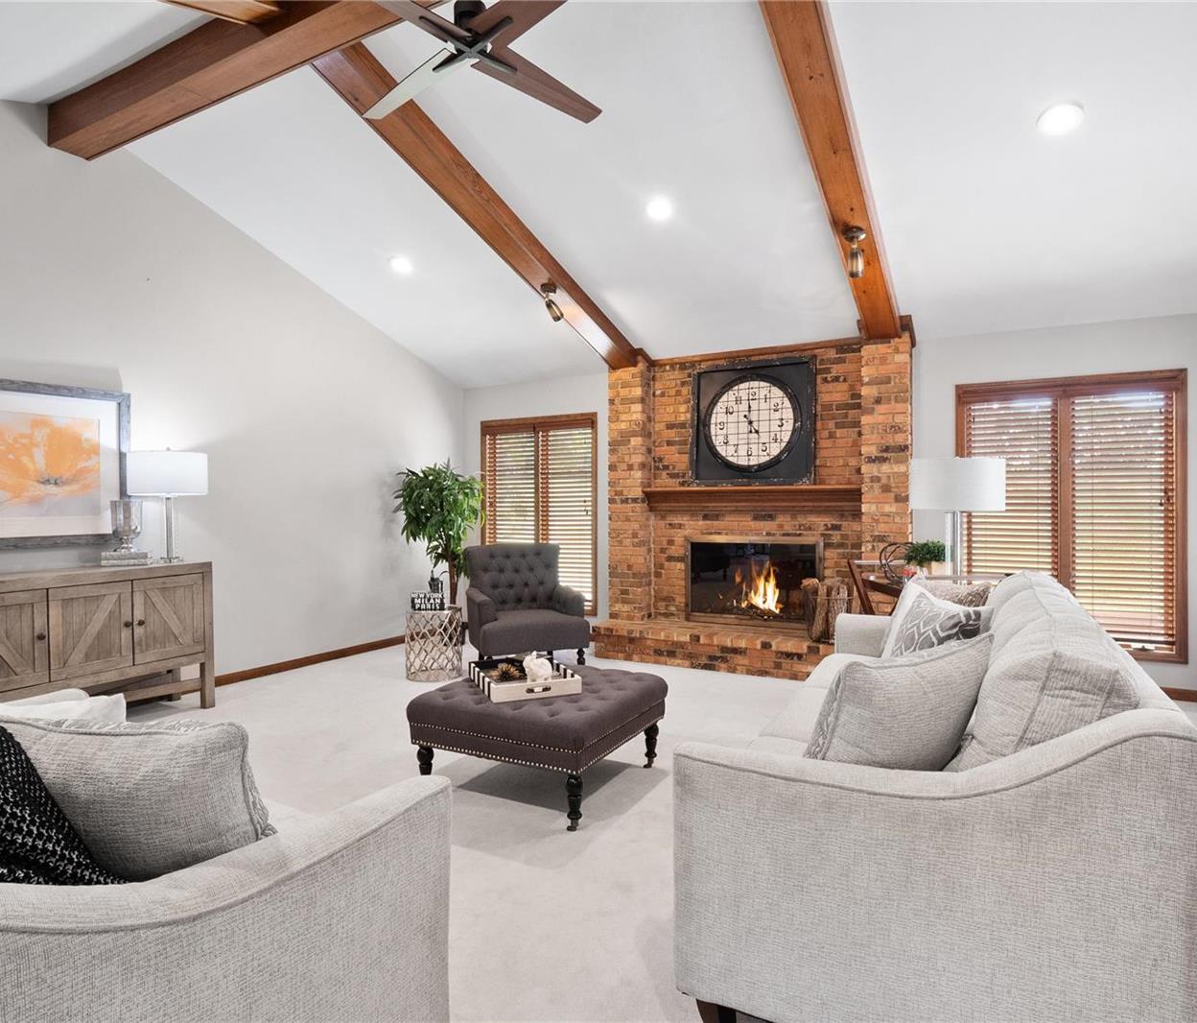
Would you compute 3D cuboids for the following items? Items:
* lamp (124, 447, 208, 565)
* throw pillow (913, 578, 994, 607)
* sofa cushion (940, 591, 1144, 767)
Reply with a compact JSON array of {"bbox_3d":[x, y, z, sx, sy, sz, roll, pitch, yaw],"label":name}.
[{"bbox_3d":[-2.626,-0.015,4.160,0.420,0.690,0.420,0,1,28],"label":"lamp"},{"bbox_3d":[1.703,0.548,3.300,0.440,0.430,0.160,0,-14,34],"label":"throw pillow"},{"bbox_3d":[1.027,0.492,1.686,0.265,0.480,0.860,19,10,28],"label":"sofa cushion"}]

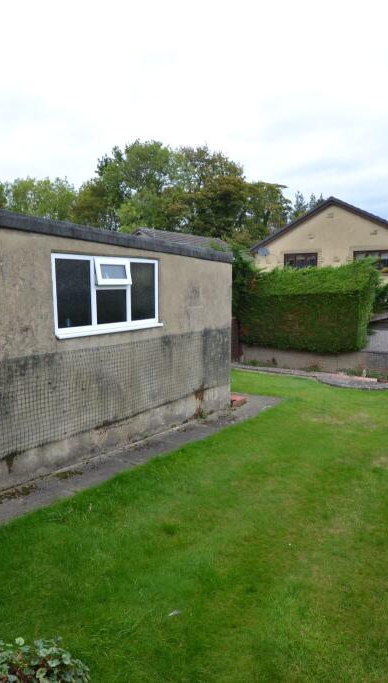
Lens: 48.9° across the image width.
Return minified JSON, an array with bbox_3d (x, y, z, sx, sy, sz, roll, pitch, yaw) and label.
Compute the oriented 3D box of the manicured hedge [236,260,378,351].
[{"bbox_3d":[3.526,-1.046,13.407,3.770,2.700,1.600,4,8,33],"label":"manicured hedge"}]

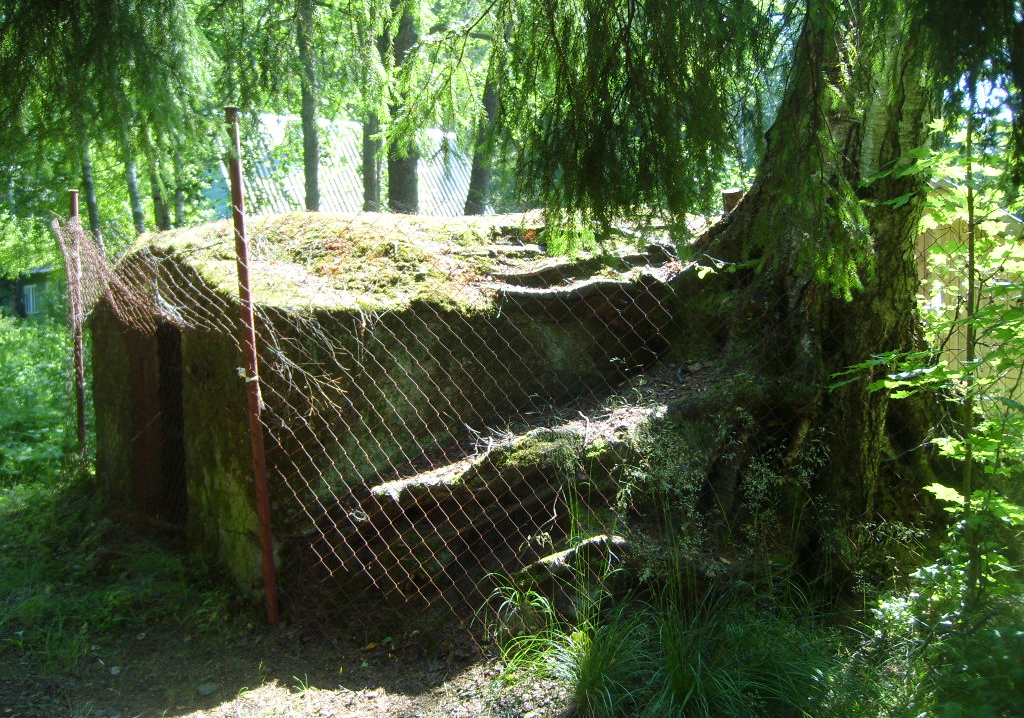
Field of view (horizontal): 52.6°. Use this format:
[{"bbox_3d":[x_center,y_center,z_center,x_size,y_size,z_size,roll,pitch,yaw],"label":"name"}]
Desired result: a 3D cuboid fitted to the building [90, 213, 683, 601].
[{"bbox_3d":[-0.614,0.039,5.785,2.754,1.600,1.928,-5,7,-43],"label":"building"}]

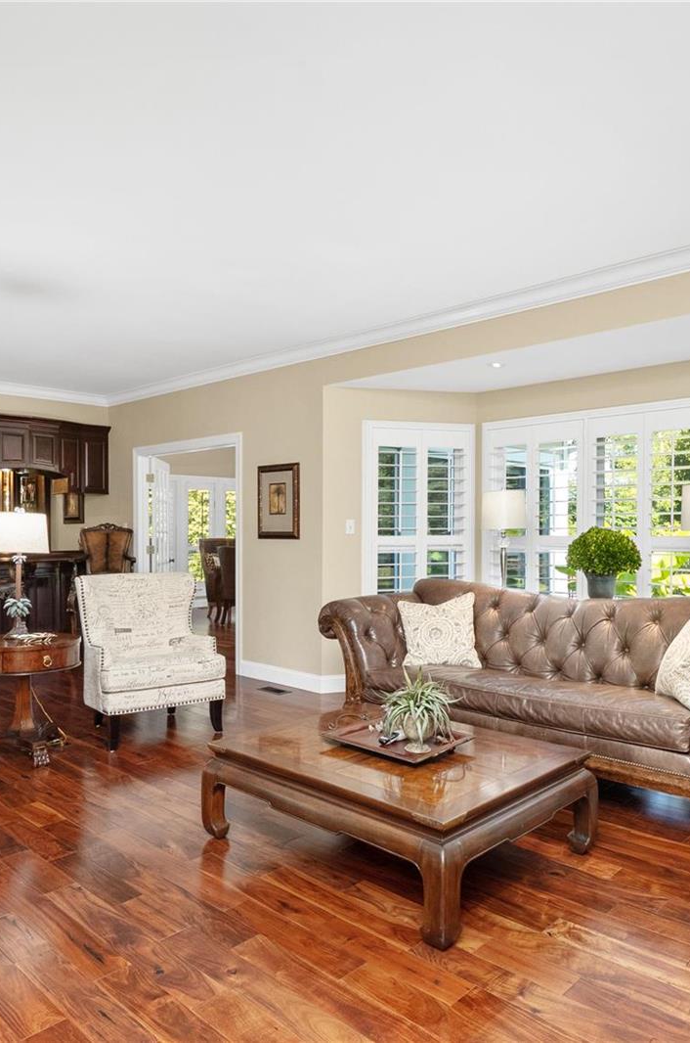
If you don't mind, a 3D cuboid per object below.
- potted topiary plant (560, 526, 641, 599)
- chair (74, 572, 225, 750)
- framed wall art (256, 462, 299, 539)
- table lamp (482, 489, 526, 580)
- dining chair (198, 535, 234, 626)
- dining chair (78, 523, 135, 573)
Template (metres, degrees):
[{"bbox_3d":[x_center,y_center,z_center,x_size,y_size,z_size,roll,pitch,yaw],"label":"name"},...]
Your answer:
[{"bbox_3d":[1.577,0.270,4.276,0.480,0.530,0.480,-1,0,42],"label":"potted topiary plant"},{"bbox_3d":[-1.278,0.855,4.549,0.750,0.955,0.810,0,0,-32],"label":"chair"},{"bbox_3d":[-0.577,-0.161,5.785,0.515,0.615,0.040,-1,-1,43],"label":"framed wall art"},{"bbox_3d":[1.140,0.181,4.970,0.320,0.820,0.320,-1,-1,44],"label":"table lamp"},{"bbox_3d":[-1.676,0.797,9.496,0.680,1.130,0.620,-1,0,42],"label":"dining chair"},{"bbox_3d":[-2.315,0.697,6.600,0.580,1.330,0.620,1,-1,-37],"label":"dining chair"}]

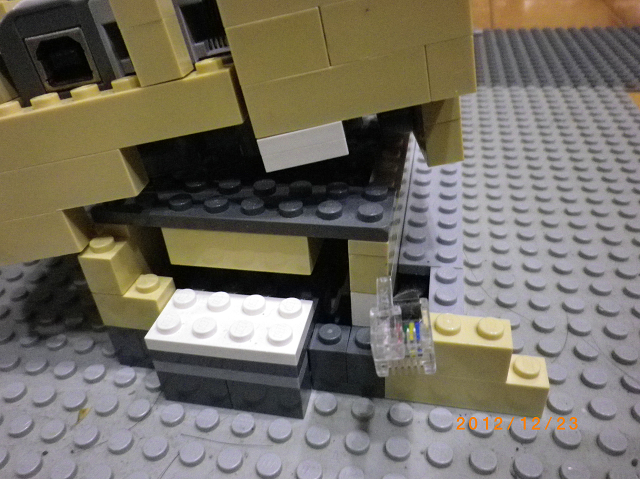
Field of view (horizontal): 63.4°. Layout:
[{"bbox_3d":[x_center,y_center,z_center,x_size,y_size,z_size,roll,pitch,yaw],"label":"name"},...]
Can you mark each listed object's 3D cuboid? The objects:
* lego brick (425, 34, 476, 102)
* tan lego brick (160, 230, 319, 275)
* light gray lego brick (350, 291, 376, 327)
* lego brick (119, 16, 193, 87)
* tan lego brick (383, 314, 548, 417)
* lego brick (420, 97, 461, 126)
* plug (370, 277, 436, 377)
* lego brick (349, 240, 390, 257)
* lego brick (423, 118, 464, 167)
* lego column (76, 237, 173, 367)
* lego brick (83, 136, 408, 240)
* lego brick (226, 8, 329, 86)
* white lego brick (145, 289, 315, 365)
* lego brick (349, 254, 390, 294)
[{"bbox_3d":[0.023,-0.032,0.093,0.008,0.010,0.010,-10,27,8],"label":"lego brick"},{"bbox_3d":[-0.016,-0.002,0.115,0.032,0.010,0.016,4,36,12],"label":"tan lego brick"},{"bbox_3d":[0.011,0.013,0.116,0.008,0.010,0.010,4,34,11],"label":"light gray lego brick"},{"bbox_3d":[-0.028,-0.034,0.092,0.008,0.010,0.009,-10,27,6],"label":"lego brick"},{"bbox_3d":[0.030,0.025,0.106,0.032,0.021,0.008,4,36,12],"label":"tan lego brick"},{"bbox_3d":[0.026,-0.032,0.116,0.008,0.010,0.010,-10,27,8],"label":"lego brick"},{"bbox_3d":[0.013,0.014,0.084,0.010,0.008,0.014,-7,60,8],"label":"plug"},{"bbox_3d":[0.011,-0.001,0.105,0.008,0.003,0.010,4,36,12],"label":"lego brick"},{"bbox_3d":[0.028,-0.024,0.120,0.008,0.010,0.010,-10,27,8],"label":"lego brick"},{"bbox_3d":[-0.041,0.015,0.118,0.016,0.034,0.008,4,36,12],"label":"lego column"},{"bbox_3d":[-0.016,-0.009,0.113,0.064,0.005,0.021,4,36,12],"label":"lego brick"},{"bbox_3d":[-0.007,-0.035,0.092,0.016,0.010,0.008,-10,24,9],"label":"lego brick"},{"bbox_3d":[-0.019,0.018,0.110,0.032,0.005,0.016,4,34,11],"label":"white lego brick"},{"bbox_3d":[0.011,0.005,0.110,0.008,0.010,0.010,4,34,11],"label":"lego brick"}]

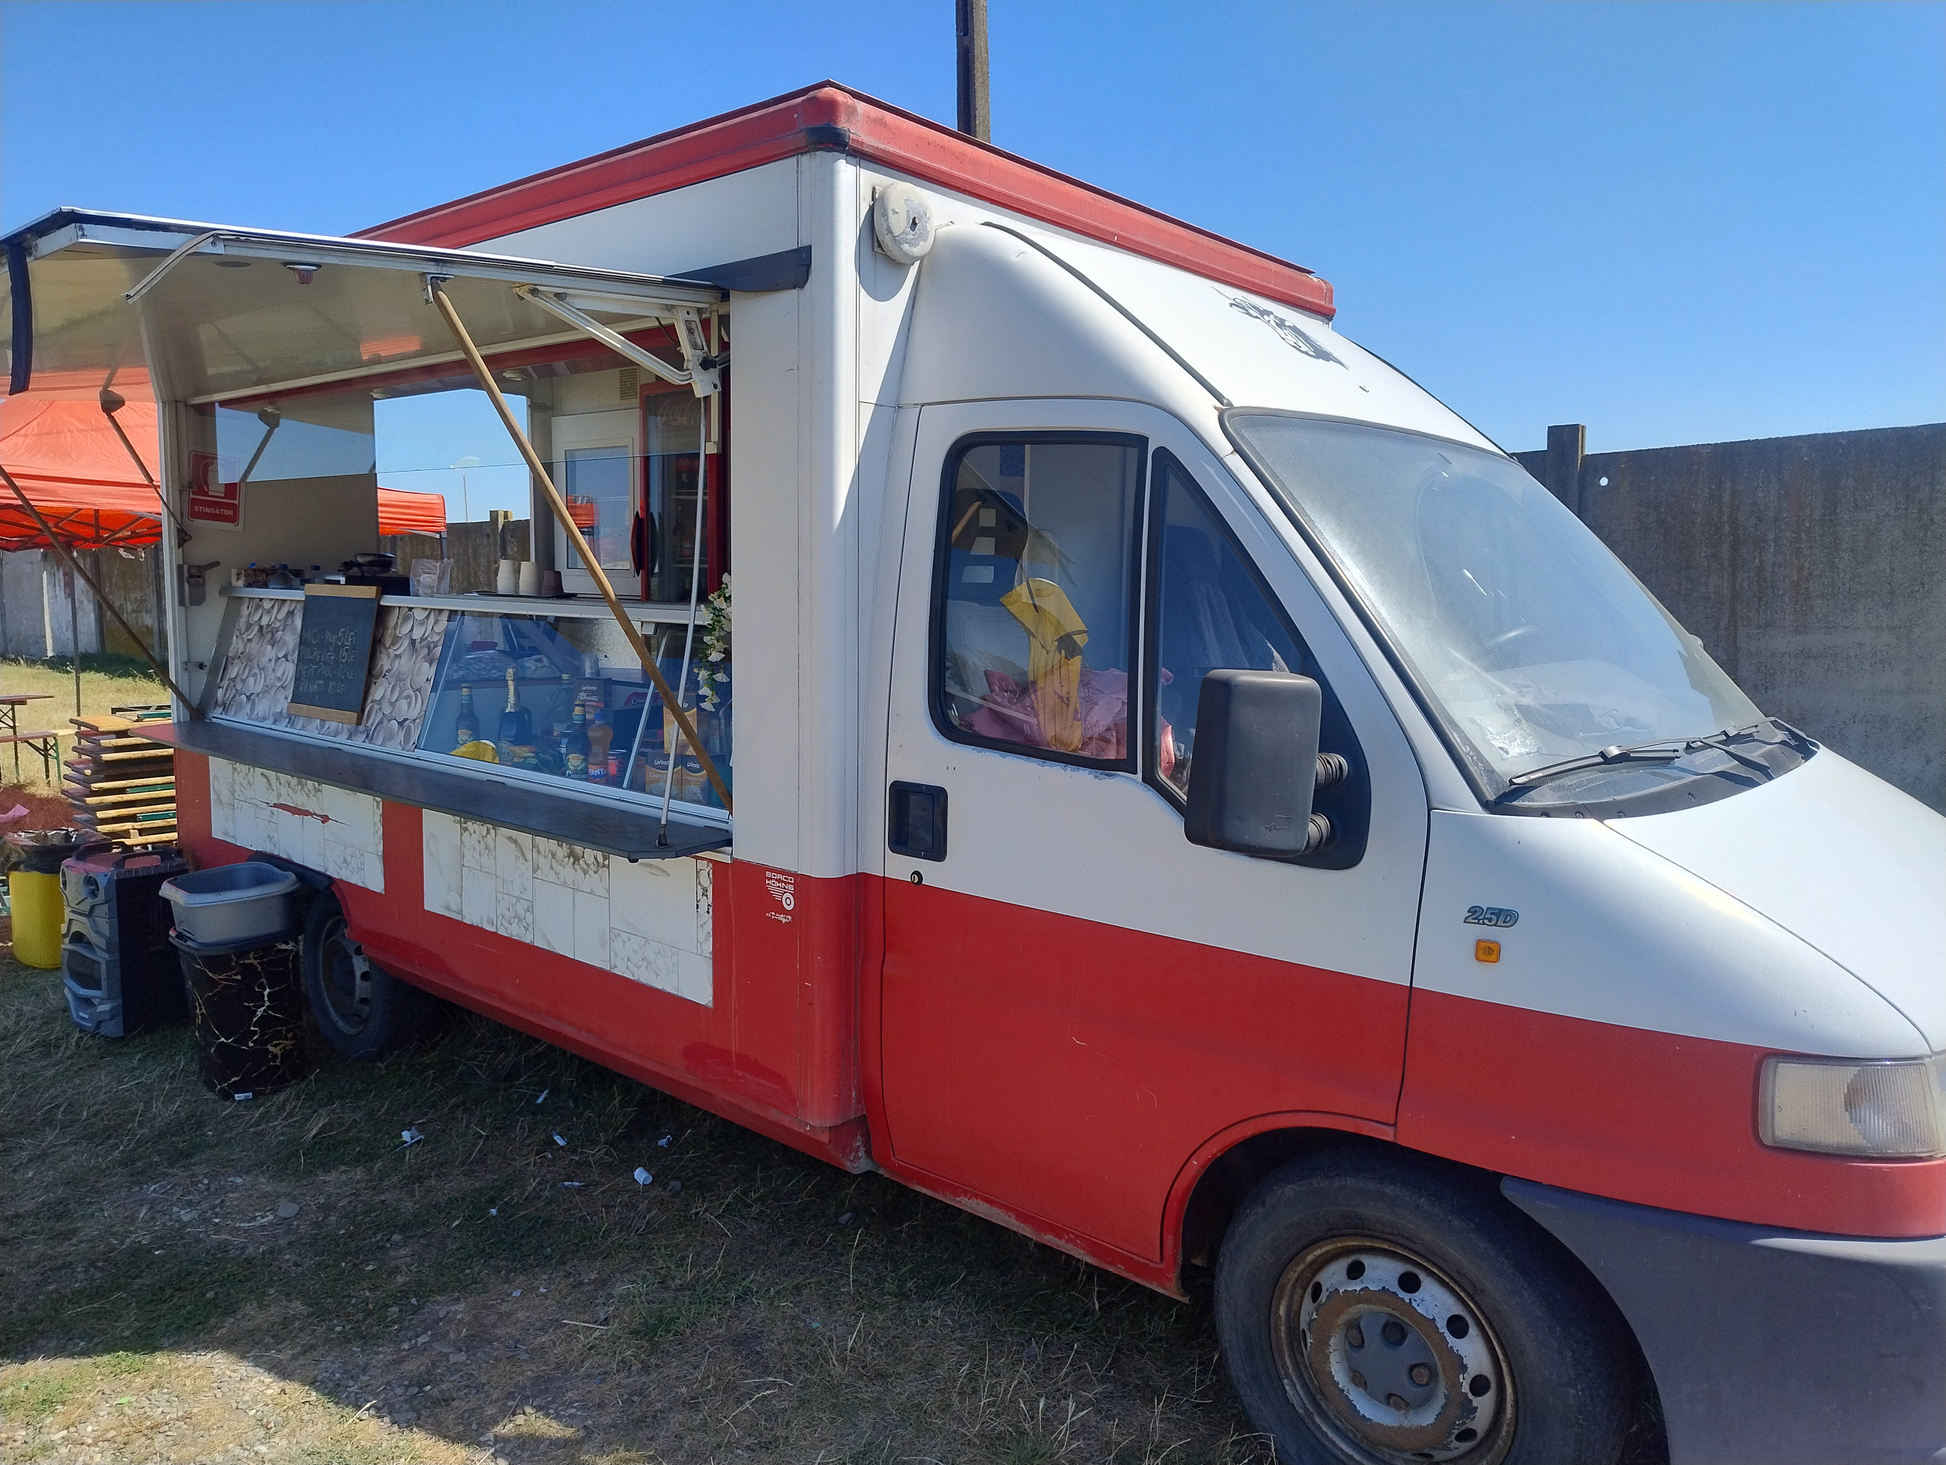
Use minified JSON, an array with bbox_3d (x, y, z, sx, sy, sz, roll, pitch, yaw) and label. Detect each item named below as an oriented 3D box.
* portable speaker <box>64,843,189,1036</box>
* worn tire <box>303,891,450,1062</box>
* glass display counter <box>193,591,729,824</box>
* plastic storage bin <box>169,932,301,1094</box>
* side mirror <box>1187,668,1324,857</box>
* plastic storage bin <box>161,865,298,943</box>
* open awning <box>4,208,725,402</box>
[{"bbox_3d":[-3.373,0.825,5.408,0.360,0.690,0.320,4,7,43],"label":"portable speaker"},{"bbox_3d":[-2.190,0.869,4.914,0.680,0.680,0.200,7,9,40],"label":"worn tire"},{"bbox_3d":[-1.576,-0.179,4.272,3.131,0.490,0.455,7,9,40],"label":"glass display counter"},{"bbox_3d":[-2.550,0.961,4.710,0.400,0.525,0.310,4,7,40],"label":"plastic storage bin"},{"bbox_3d":[0.451,0.048,2.134,0.180,0.280,0.125,-1,7,-20],"label":"side mirror"},{"bbox_3d":[-2.577,0.611,4.698,0.460,0.190,0.350,4,7,40],"label":"plastic storage bin"},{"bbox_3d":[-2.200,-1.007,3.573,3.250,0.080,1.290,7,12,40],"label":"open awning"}]

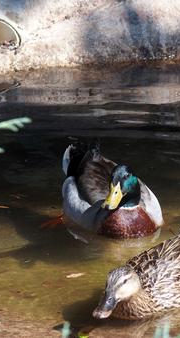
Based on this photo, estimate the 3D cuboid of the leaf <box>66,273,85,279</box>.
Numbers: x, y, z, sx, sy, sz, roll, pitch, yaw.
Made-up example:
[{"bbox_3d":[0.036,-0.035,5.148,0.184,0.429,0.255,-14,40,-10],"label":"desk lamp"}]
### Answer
[{"bbox_3d":[-0.022,0.168,6.165,0.034,0.005,0.012,-7,16,-24],"label":"leaf"}]

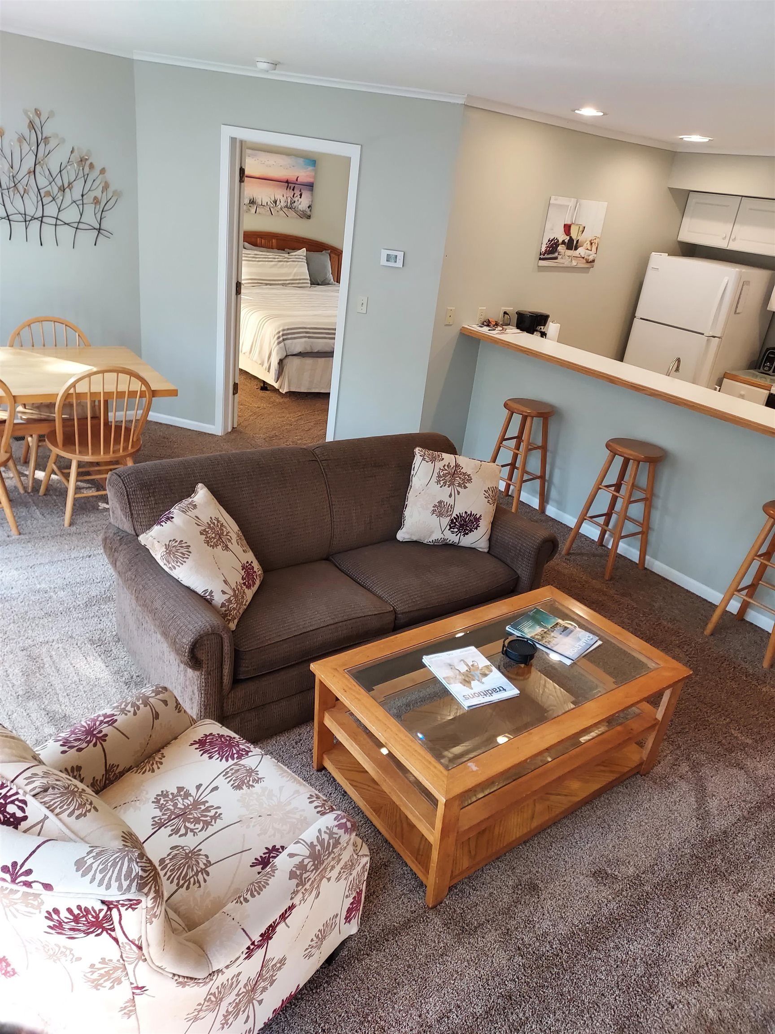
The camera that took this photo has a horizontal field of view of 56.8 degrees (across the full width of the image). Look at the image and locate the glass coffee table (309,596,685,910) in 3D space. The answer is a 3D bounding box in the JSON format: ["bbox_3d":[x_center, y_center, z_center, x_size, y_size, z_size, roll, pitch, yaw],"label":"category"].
[{"bbox_3d":[0.396,0.727,2.557,1.181,0.461,0.665,-12,31,-36],"label":"glass coffee table"}]

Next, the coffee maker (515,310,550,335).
[{"bbox_3d":[1.010,-1.298,5.119,0.220,0.300,0.180,-2,27,-20],"label":"coffee maker"}]

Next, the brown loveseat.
[{"bbox_3d":[-0.189,0.170,3.099,1.750,0.860,0.900,-10,30,-34],"label":"brown loveseat"}]

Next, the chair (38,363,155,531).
[{"bbox_3d":[-1.606,-0.454,3.943,0.480,0.920,0.560,-10,30,-34],"label":"chair"}]

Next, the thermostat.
[{"bbox_3d":[0.030,-1.716,4.768,0.147,0.096,0.028,10,25,5],"label":"thermostat"}]

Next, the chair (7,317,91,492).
[{"bbox_3d":[-1.987,-0.701,4.353,0.470,0.925,0.550,-10,30,-34],"label":"chair"}]

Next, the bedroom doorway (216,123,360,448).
[{"bbox_3d":[-0.738,-1.513,5.059,0.920,2.096,0.140,10,25,5],"label":"bedroom doorway"}]

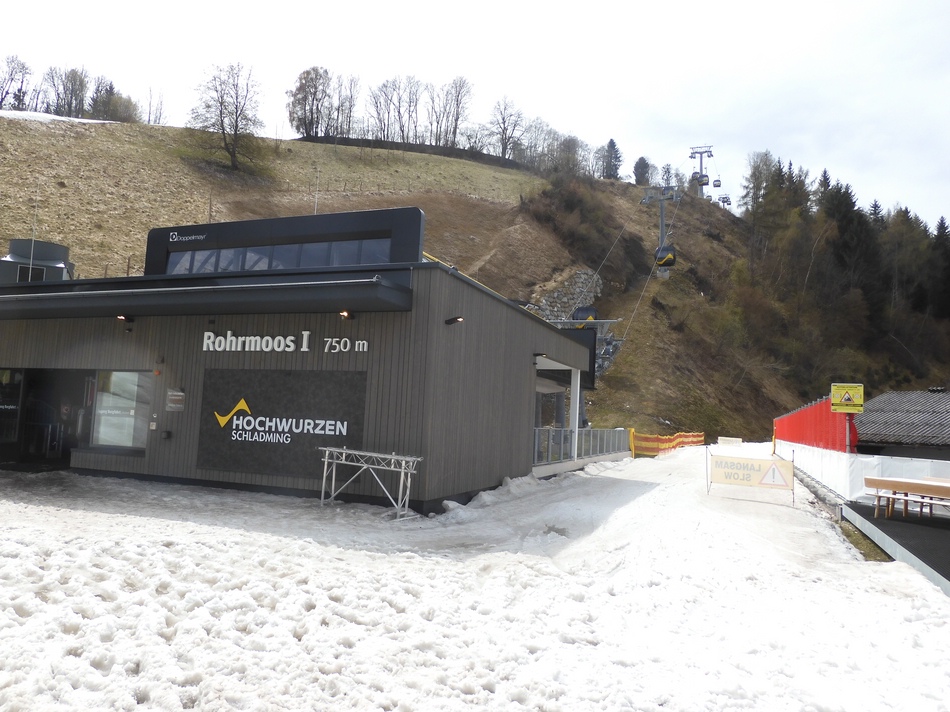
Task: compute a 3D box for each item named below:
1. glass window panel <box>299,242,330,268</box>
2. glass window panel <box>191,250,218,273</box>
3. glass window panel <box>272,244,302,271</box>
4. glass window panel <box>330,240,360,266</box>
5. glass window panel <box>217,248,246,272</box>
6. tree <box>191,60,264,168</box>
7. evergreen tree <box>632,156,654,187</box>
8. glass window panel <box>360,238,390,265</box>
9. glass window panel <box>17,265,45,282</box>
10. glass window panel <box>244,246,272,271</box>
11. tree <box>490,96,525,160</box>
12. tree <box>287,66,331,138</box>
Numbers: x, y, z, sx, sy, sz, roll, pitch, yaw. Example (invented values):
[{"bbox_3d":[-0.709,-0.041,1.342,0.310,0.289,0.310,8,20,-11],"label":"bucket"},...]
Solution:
[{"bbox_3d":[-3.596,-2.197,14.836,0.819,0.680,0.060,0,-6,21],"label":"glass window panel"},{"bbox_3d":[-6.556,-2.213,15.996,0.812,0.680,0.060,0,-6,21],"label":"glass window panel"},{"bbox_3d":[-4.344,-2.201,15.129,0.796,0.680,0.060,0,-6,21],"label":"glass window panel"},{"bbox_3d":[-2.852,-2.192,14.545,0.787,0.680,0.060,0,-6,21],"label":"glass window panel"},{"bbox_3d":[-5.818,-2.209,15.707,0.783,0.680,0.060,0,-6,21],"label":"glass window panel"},{"bbox_3d":[-39.624,-38.189,105.000,10.998,16.963,10.668,5,-6,-22],"label":"tree"},{"bbox_3d":[43.500,-47.631,170.000,5.337,7.629,5.177,1,-6,14],"label":"evergreen tree"},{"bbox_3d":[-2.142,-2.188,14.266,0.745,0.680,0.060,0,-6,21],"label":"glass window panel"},{"bbox_3d":[-14.836,-2.690,21.995,0.780,0.640,0.060,6,-6,-30],"label":"glass window panel"},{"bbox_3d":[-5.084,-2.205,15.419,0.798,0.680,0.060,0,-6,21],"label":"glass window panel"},{"bbox_3d":[7.403,-51.822,150.000,7.503,14.360,7.278,2,-6,2],"label":"tree"},{"bbox_3d":[-37.927,-57.745,150.000,9.425,16.155,9.143,4,-6,-16],"label":"tree"}]

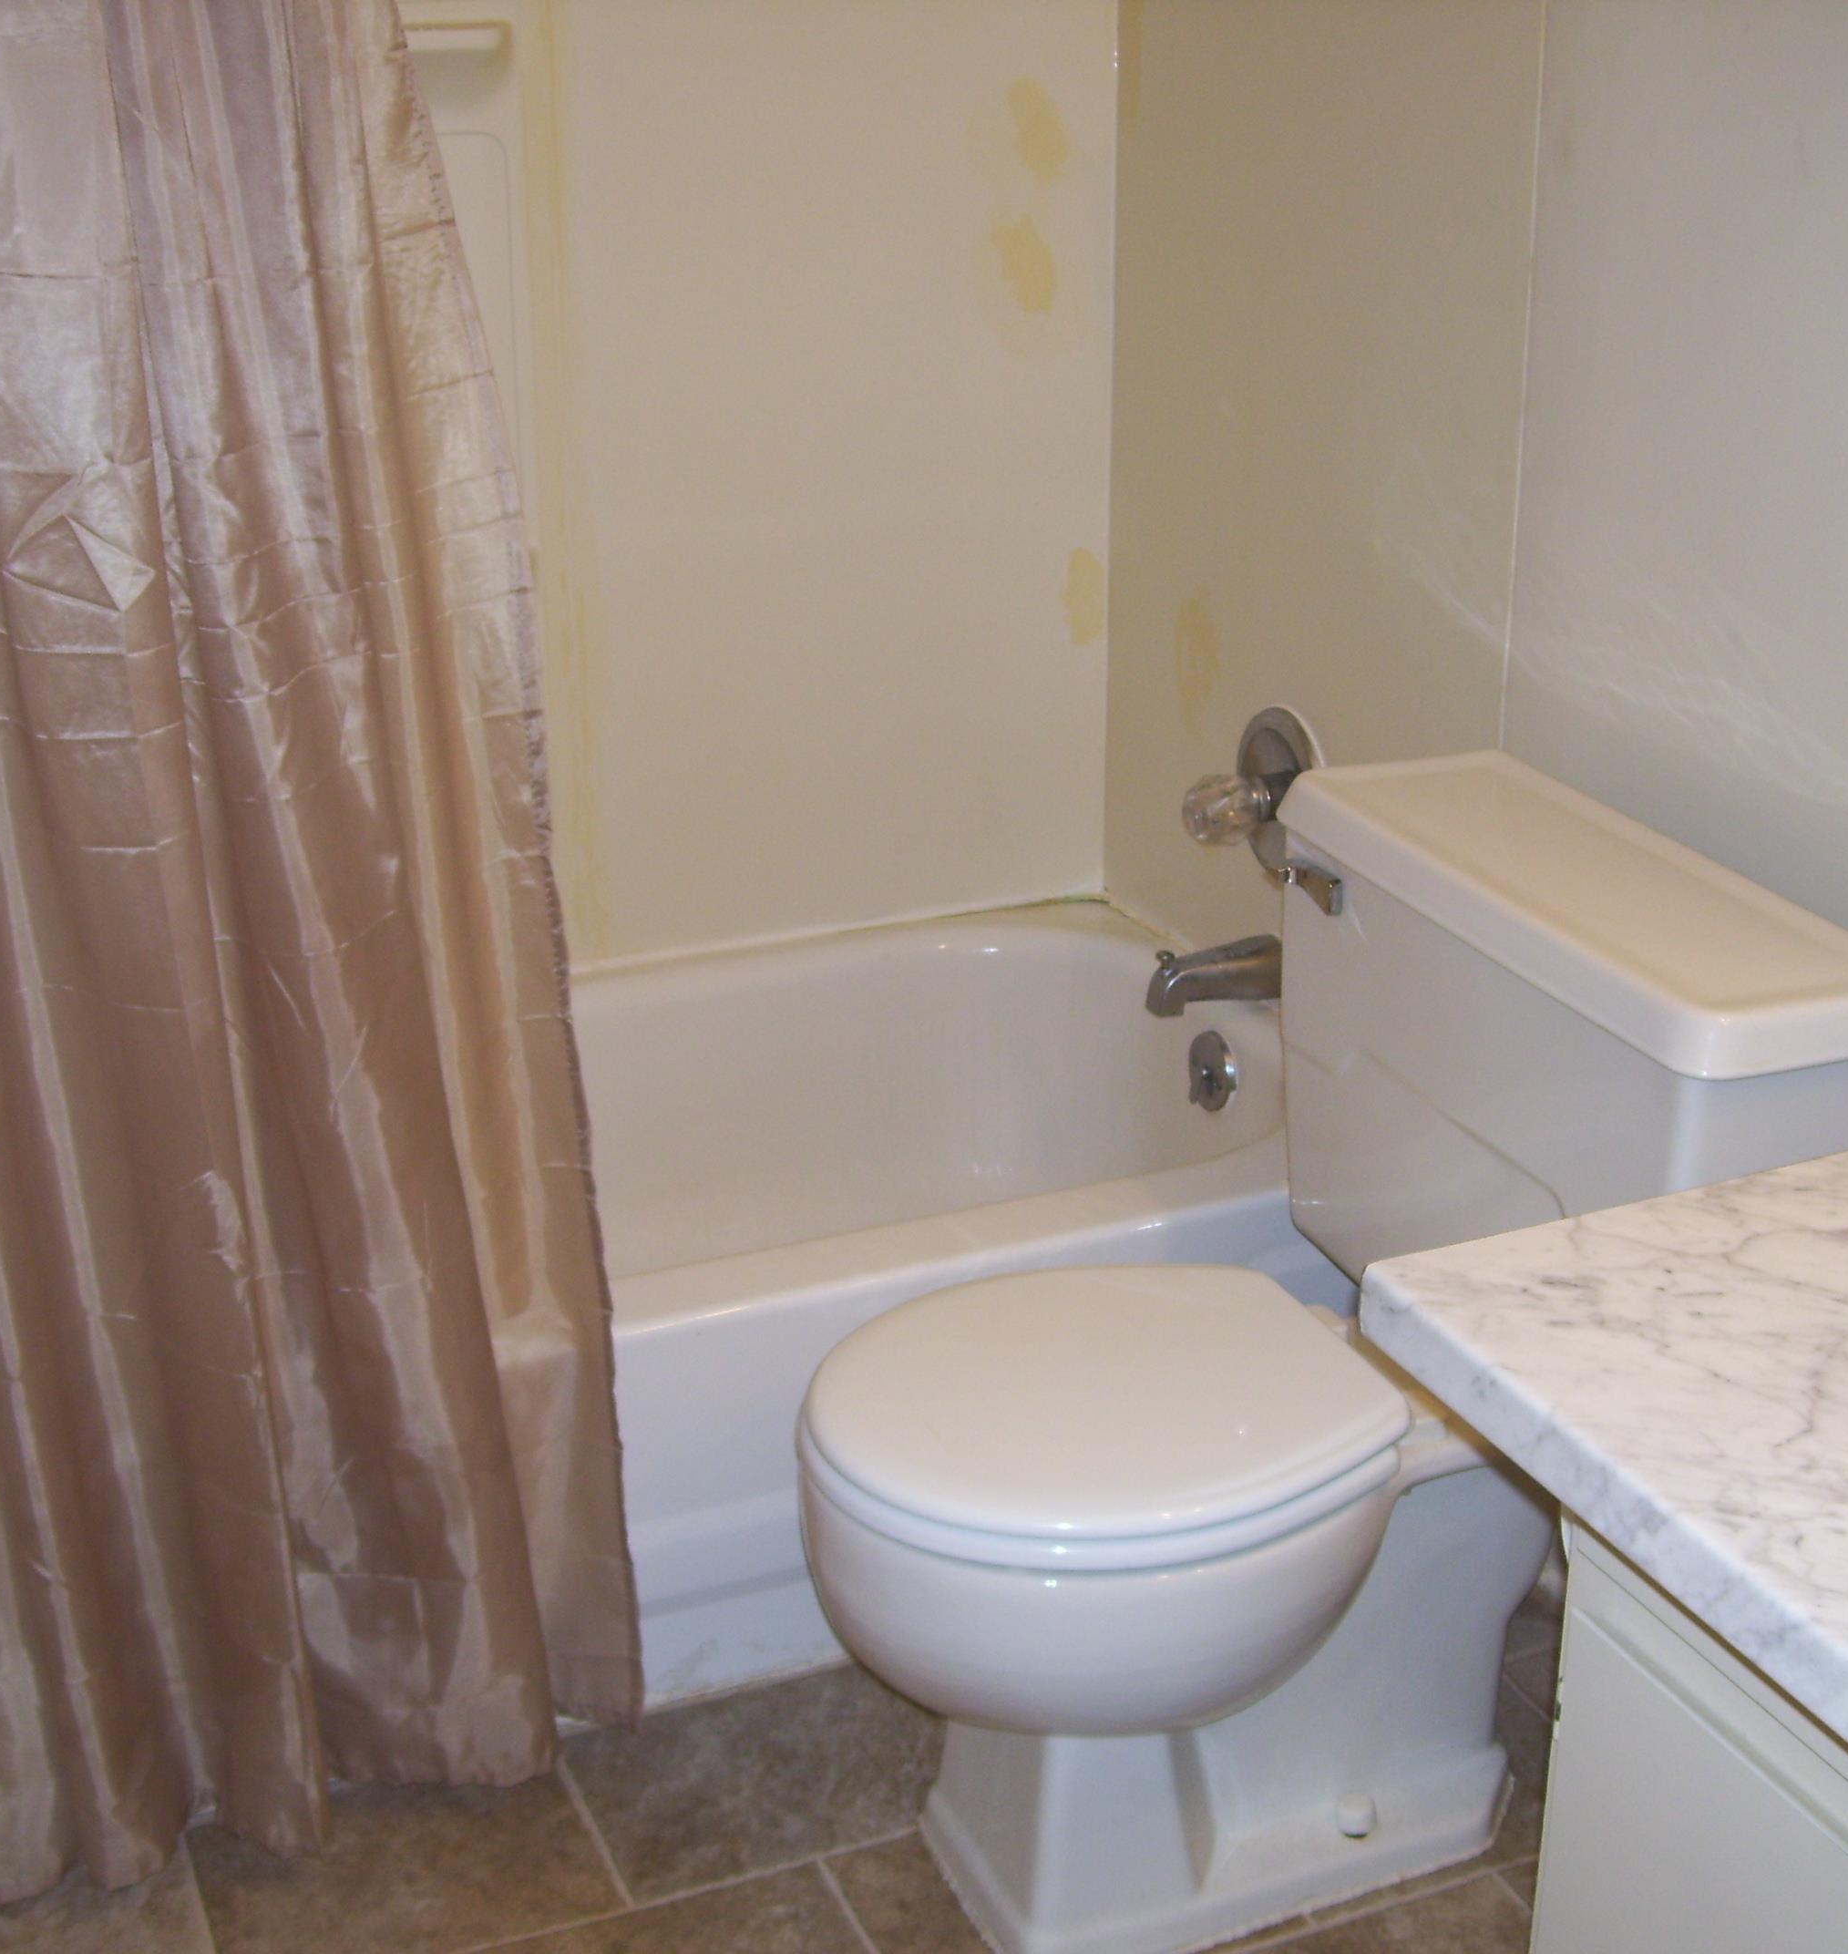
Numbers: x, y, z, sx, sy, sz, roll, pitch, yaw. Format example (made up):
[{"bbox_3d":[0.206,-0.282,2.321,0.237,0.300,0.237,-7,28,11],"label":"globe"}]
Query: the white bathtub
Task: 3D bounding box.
[{"bbox_3d":[-0.349,0.327,2.607,1.520,0.385,0.742,-10,25,-21],"label":"white bathtub"}]

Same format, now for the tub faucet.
[{"bbox_3d":[0.289,-0.001,2.727,0.146,0.075,0.056,-10,25,-21],"label":"tub faucet"}]

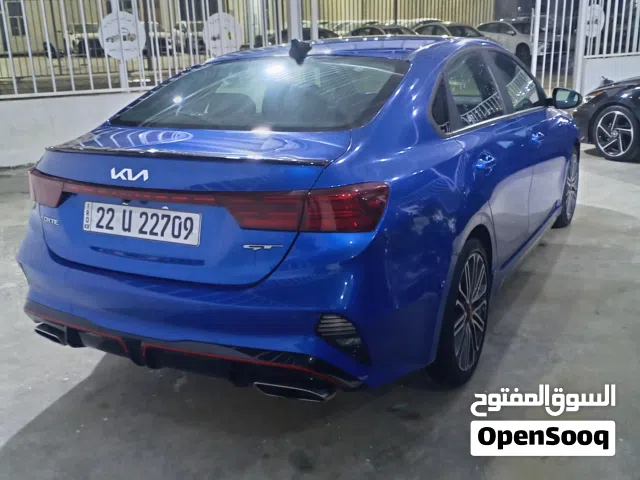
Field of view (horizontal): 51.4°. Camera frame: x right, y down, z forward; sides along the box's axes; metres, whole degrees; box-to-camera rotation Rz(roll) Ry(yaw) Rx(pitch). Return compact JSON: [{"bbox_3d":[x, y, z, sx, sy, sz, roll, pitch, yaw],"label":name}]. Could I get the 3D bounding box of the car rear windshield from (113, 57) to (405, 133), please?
[{"bbox_3d":[-0.229,-0.645,2.841,1.200,0.320,0.740,7,18,28],"label":"car rear windshield"}]

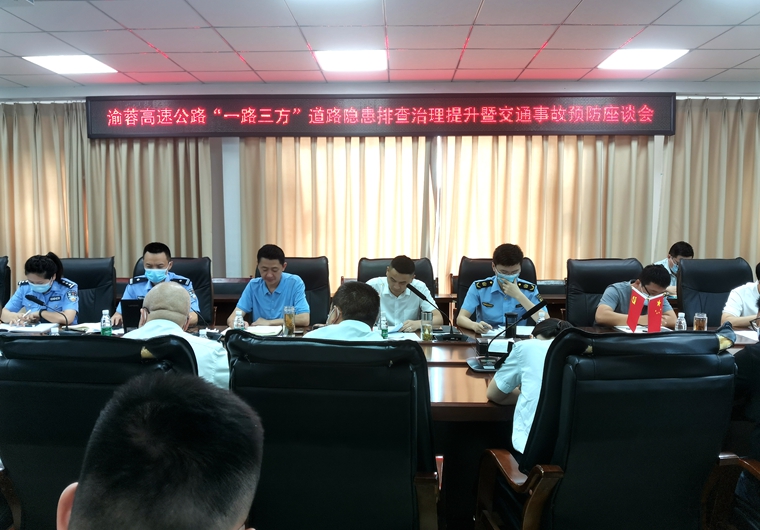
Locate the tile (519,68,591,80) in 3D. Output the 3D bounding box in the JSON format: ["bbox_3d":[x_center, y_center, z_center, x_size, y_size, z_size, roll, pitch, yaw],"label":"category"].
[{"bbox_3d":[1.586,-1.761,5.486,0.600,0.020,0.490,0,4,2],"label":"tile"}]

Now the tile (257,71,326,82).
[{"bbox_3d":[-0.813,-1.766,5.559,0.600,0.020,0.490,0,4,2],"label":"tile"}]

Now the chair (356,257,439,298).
[{"bbox_3d":[0.117,0.520,4.143,0.670,1.107,0.700,0,5,2],"label":"chair"}]

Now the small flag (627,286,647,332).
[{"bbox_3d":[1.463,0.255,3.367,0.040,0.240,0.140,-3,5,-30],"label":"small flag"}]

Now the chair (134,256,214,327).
[{"bbox_3d":[-1.567,0.547,4.305,0.640,1.140,0.720,0,4,2],"label":"chair"}]

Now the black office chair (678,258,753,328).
[{"bbox_3d":[2.447,0.527,4.069,0.670,1.103,0.700,0,5,2],"label":"black office chair"}]

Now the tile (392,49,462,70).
[{"bbox_3d":[0.367,-1.722,4.950,0.600,0.018,0.600,0,5,2],"label":"tile"}]

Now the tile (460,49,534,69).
[{"bbox_3d":[0.967,-1.714,4.911,0.600,0.025,0.600,0,4,2],"label":"tile"}]

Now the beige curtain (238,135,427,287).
[{"bbox_3d":[-0.441,-0.323,5.880,1.930,2.560,0.150,0,4,2],"label":"beige curtain"}]

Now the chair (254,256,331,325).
[{"bbox_3d":[-0.639,0.552,4.120,0.650,1.160,0.700,0,4,2],"label":"chair"}]

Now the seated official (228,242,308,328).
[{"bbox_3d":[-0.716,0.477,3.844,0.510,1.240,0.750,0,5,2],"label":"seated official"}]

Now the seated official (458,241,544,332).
[{"bbox_3d":[0.775,0.489,3.851,0.560,1.250,0.720,0,5,2],"label":"seated official"}]

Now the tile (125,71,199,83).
[{"bbox_3d":[-2.034,-1.770,5.601,0.600,0.020,0.498,0,5,2],"label":"tile"}]

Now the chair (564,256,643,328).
[{"bbox_3d":[1.620,0.533,4.055,0.640,1.150,0.720,0,5,2],"label":"chair"}]

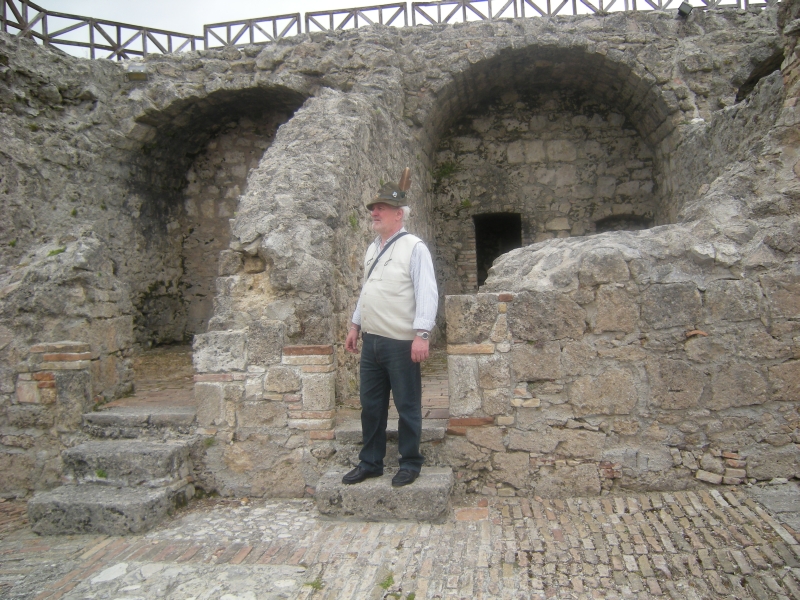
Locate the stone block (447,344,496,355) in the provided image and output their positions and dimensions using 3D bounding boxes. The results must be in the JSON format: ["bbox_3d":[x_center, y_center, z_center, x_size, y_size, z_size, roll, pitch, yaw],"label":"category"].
[{"bbox_3d":[0.436,0.296,4.009,0.284,0.056,0.170,-1,3,4],"label":"stone block"}]

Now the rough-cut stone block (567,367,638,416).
[{"bbox_3d":[1.254,0.560,4.090,0.417,0.282,0.260,-2,3,4],"label":"rough-cut stone block"}]

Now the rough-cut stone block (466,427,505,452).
[{"bbox_3d":[0.539,0.837,4.049,0.209,0.135,0.200,-1,3,4],"label":"rough-cut stone block"}]

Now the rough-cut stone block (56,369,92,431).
[{"bbox_3d":[-2.123,0.644,4.332,0.247,0.390,0.250,-2,4,0],"label":"rough-cut stone block"}]

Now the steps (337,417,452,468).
[{"bbox_3d":[-0.048,0.913,4.173,0.710,0.251,0.280,-2,4,0],"label":"steps"}]

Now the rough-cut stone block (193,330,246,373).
[{"bbox_3d":[-1.135,0.321,4.254,0.328,0.257,0.270,-2,3,6],"label":"rough-cut stone block"}]

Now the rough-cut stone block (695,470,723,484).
[{"bbox_3d":[1.948,1.109,4.119,0.163,0.049,0.120,16,3,-1],"label":"rough-cut stone block"}]

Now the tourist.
[{"bbox_3d":[-0.055,0.164,3.769,0.400,1.810,0.560,-6,6,-40],"label":"tourist"}]

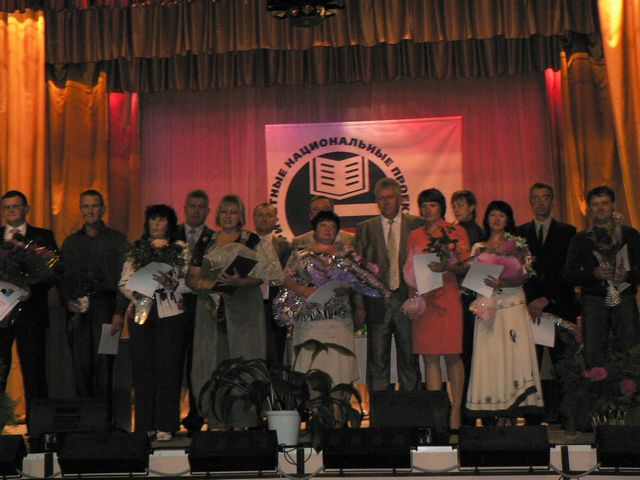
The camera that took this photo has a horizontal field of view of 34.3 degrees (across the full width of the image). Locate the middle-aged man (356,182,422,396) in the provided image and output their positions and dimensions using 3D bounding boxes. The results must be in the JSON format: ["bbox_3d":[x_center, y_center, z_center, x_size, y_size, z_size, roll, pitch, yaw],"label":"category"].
[{"bbox_3d":[0.492,0.468,7.325,0.530,1.822,0.340,-2,-5,6],"label":"middle-aged man"}]

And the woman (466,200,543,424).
[{"bbox_3d":[1.309,0.530,7.222,0.550,1.625,0.450,-2,-6,10],"label":"woman"}]

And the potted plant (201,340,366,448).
[{"bbox_3d":[-0.237,0.980,6.687,1.050,0.684,0.750,-1,-6,0],"label":"potted plant"}]

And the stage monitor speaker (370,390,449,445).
[{"bbox_3d":[0.593,1.173,6.864,0.490,0.336,0.400,-1,-5,3],"label":"stage monitor speaker"}]

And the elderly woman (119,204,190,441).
[{"bbox_3d":[-1.154,0.575,7.218,0.500,1.656,0.400,-1,-5,0],"label":"elderly woman"}]

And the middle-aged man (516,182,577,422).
[{"bbox_3d":[1.687,0.468,7.514,0.520,1.789,0.340,-2,-6,6],"label":"middle-aged man"}]

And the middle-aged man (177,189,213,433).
[{"bbox_3d":[-0.881,0.516,7.563,0.520,1.801,0.340,-1,-6,2],"label":"middle-aged man"}]

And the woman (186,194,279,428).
[{"bbox_3d":[-0.599,0.524,7.119,0.600,1.689,0.430,-1,-6,0],"label":"woman"}]

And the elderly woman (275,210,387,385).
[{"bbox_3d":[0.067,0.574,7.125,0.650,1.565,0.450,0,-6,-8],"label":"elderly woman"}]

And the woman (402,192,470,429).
[{"bbox_3d":[0.797,0.496,7.020,0.470,1.704,0.380,-2,-5,11],"label":"woman"}]

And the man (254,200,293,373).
[{"bbox_3d":[-0.389,0.569,7.768,0.500,1.715,0.320,-1,-6,0],"label":"man"}]

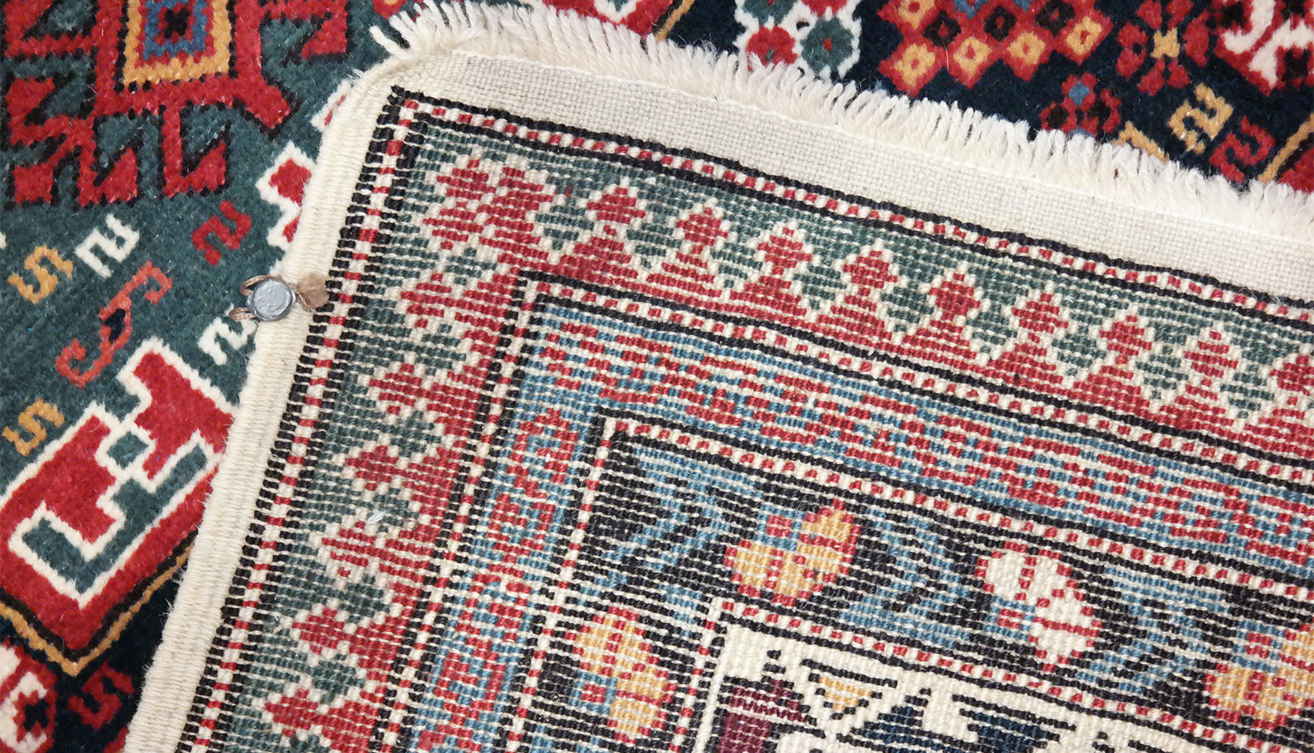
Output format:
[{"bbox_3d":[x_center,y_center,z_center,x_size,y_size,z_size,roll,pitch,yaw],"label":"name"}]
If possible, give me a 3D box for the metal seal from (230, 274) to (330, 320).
[{"bbox_3d":[-0.098,-0.021,0.760,0.025,0.006,0.012,-5,76,-1],"label":"metal seal"}]

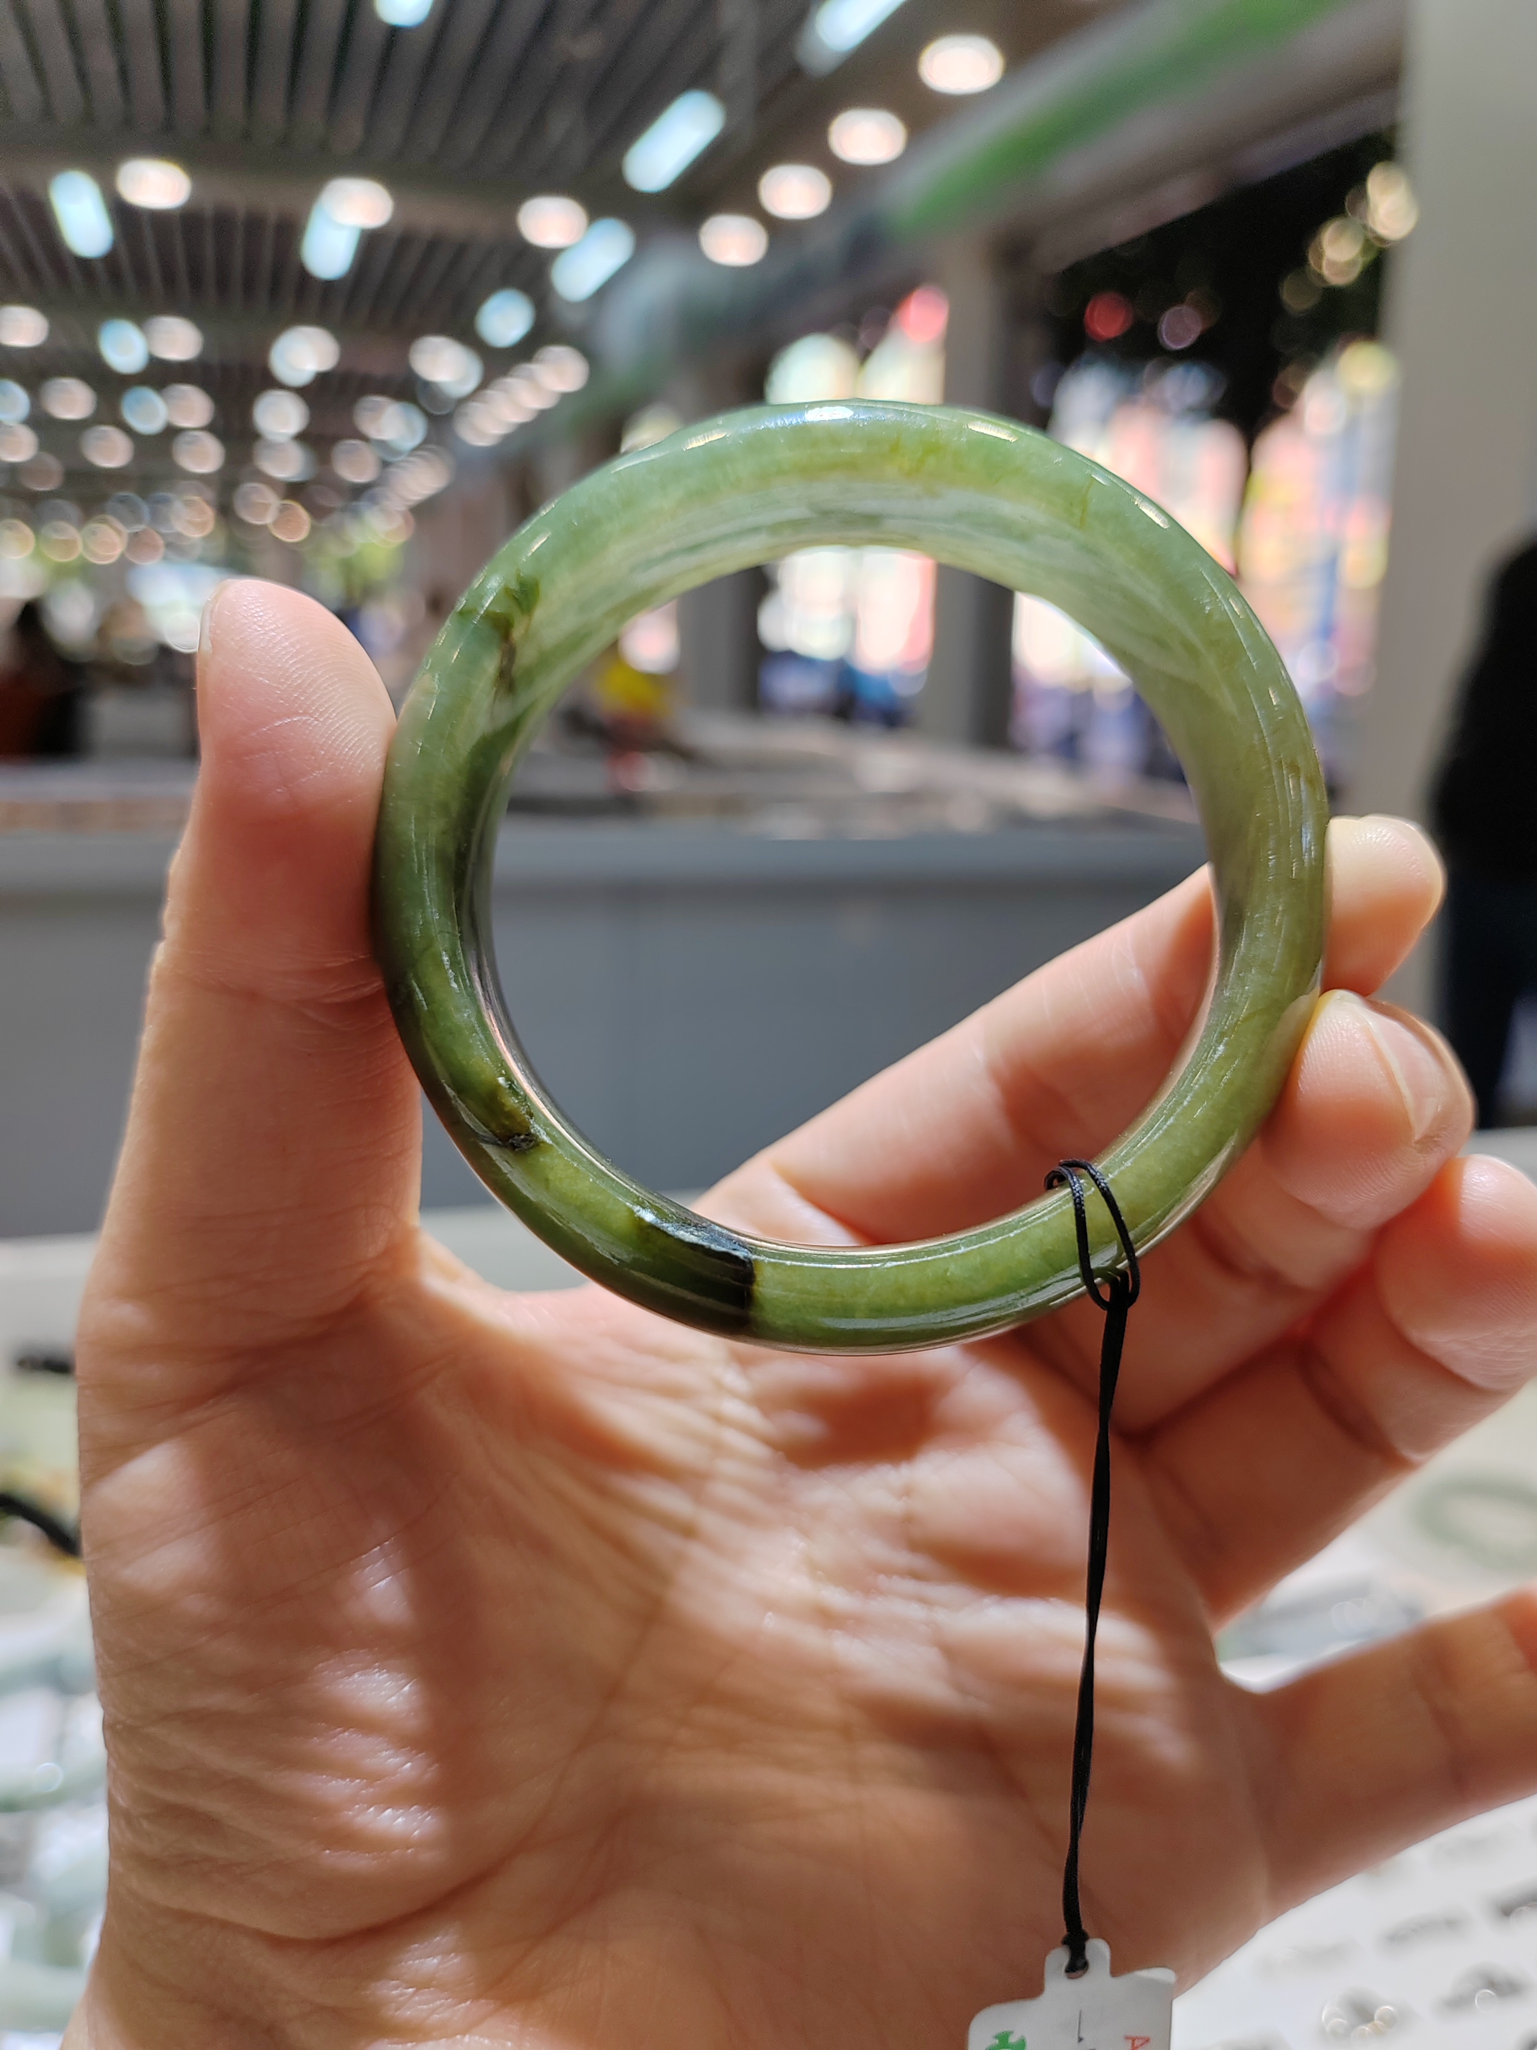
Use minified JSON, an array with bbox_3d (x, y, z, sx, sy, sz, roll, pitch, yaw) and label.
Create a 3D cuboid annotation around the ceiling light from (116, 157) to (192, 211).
[{"bbox_3d":[-2.996,-4.096,7.790,0.180,0.060,0.180,-4,15,-18],"label":"ceiling light"}]

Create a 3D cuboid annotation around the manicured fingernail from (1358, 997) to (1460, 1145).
[{"bbox_3d":[0.051,0.004,0.127,0.004,0.011,0.011,-22,-2,38],"label":"manicured fingernail"}]

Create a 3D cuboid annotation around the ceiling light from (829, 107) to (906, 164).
[{"bbox_3d":[0.421,-3.800,6.836,0.180,0.060,0.180,-4,15,-18],"label":"ceiling light"}]

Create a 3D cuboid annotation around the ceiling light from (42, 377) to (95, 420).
[{"bbox_3d":[-6.988,-6.237,15.947,0.180,0.060,0.180,-4,15,-18],"label":"ceiling light"}]

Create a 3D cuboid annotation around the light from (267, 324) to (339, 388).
[{"bbox_3d":[-3.675,-5.363,12.718,0.180,0.060,0.180,-4,15,-18],"label":"light"}]

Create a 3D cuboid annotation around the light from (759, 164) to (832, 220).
[{"bbox_3d":[0.128,-4.039,7.755,0.180,0.060,0.180,-4,15,-18],"label":"light"}]

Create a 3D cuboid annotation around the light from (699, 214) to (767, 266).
[{"bbox_3d":[-0.193,-4.301,8.764,0.180,0.060,0.180,-4,15,-18],"label":"light"}]

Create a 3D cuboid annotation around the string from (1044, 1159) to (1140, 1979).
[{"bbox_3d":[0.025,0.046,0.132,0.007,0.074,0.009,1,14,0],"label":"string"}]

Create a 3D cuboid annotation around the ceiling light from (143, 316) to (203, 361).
[{"bbox_3d":[-4.570,-5.257,12.250,0.180,0.060,0.180,-4,15,-18],"label":"ceiling light"}]

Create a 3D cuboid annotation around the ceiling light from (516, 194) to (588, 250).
[{"bbox_3d":[-1.138,-4.227,8.415,0.180,0.060,0.180,-4,15,-18],"label":"ceiling light"}]

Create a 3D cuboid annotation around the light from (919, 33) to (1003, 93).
[{"bbox_3d":[0.714,-3.561,5.916,0.180,0.060,0.180,-4,15,-18],"label":"light"}]

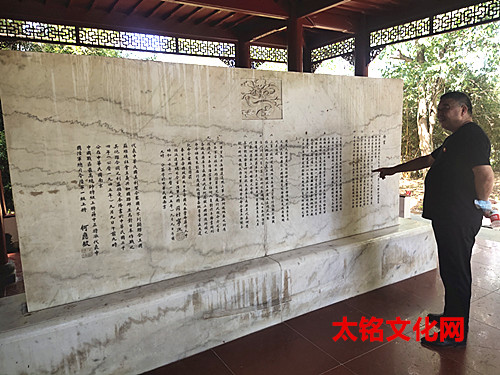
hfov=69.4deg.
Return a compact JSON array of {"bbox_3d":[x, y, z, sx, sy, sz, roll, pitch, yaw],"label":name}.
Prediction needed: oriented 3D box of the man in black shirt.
[{"bbox_3d":[1.236,0.202,2.485,0.730,1.670,0.580,0,9,12],"label":"man in black shirt"}]

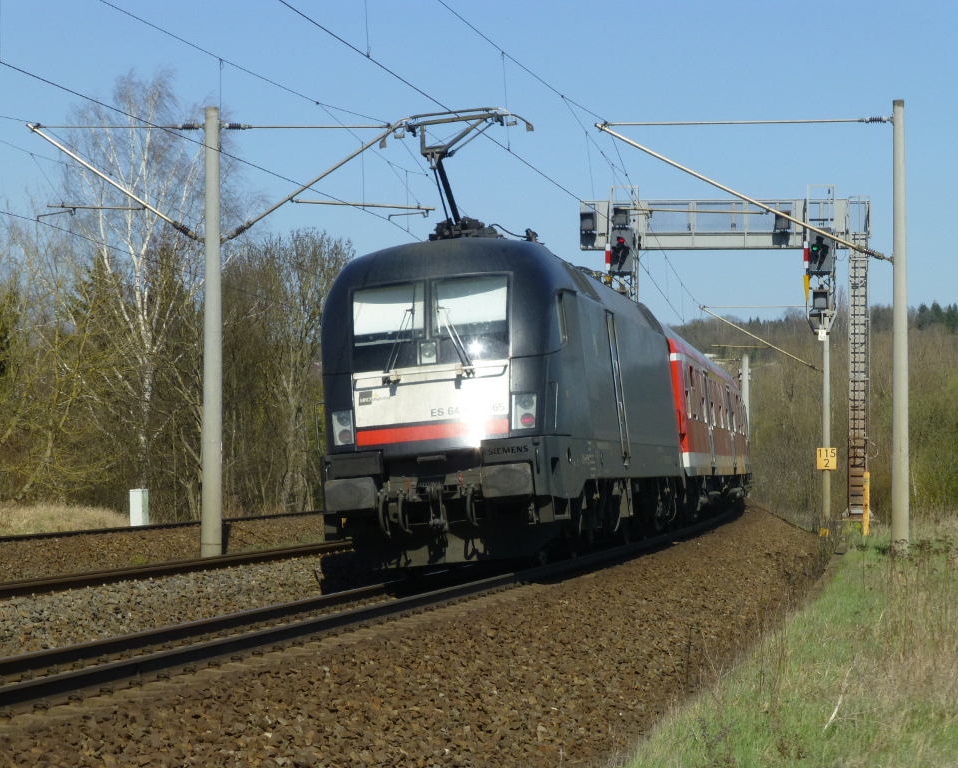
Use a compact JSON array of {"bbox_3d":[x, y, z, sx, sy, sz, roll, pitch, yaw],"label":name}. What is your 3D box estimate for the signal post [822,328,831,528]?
[{"bbox_3d":[13.878,1.677,120.500,0.300,7.947,0.300,0,-1,5],"label":"signal post"}]

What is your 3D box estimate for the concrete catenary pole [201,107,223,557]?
[{"bbox_3d":[-4.890,-0.944,55.300,0.380,8.266,0.380,0,-1,5],"label":"concrete catenary pole"}]

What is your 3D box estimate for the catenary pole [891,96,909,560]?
[{"bbox_3d":[7.468,-1.006,53.500,0.310,8.077,0.310,0,-1,5],"label":"catenary pole"}]

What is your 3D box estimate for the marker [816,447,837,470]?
[{"bbox_3d":[13.879,2.974,120.300,0.790,0.861,0.050,0,-1,5],"label":"marker"}]

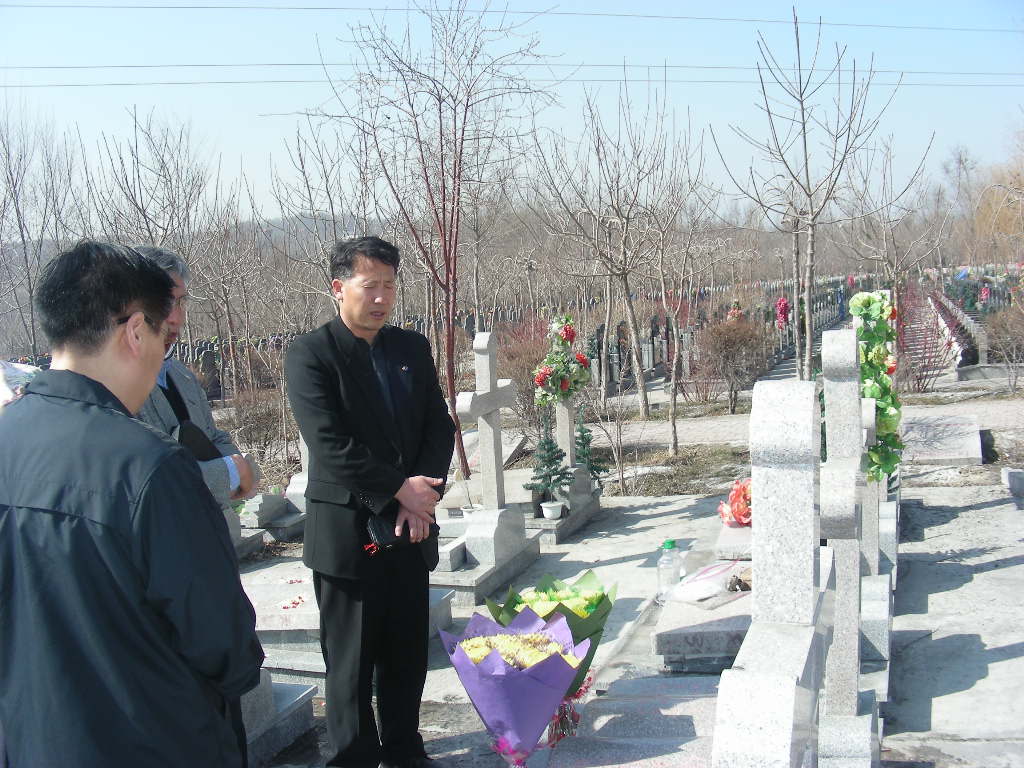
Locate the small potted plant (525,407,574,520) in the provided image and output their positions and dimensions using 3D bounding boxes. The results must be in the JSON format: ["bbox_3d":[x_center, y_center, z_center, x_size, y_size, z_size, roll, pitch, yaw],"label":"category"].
[{"bbox_3d":[0.211,0.443,6.290,0.280,0.615,0.270,-3,6,0],"label":"small potted plant"}]

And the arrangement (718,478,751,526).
[{"bbox_3d":[1.200,0.615,5.840,0.280,0.250,0.250,-2,6,11],"label":"arrangement"}]

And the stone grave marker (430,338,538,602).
[{"bbox_3d":[-0.223,0.361,5.607,0.400,1.225,0.900,-1,6,20],"label":"stone grave marker"}]

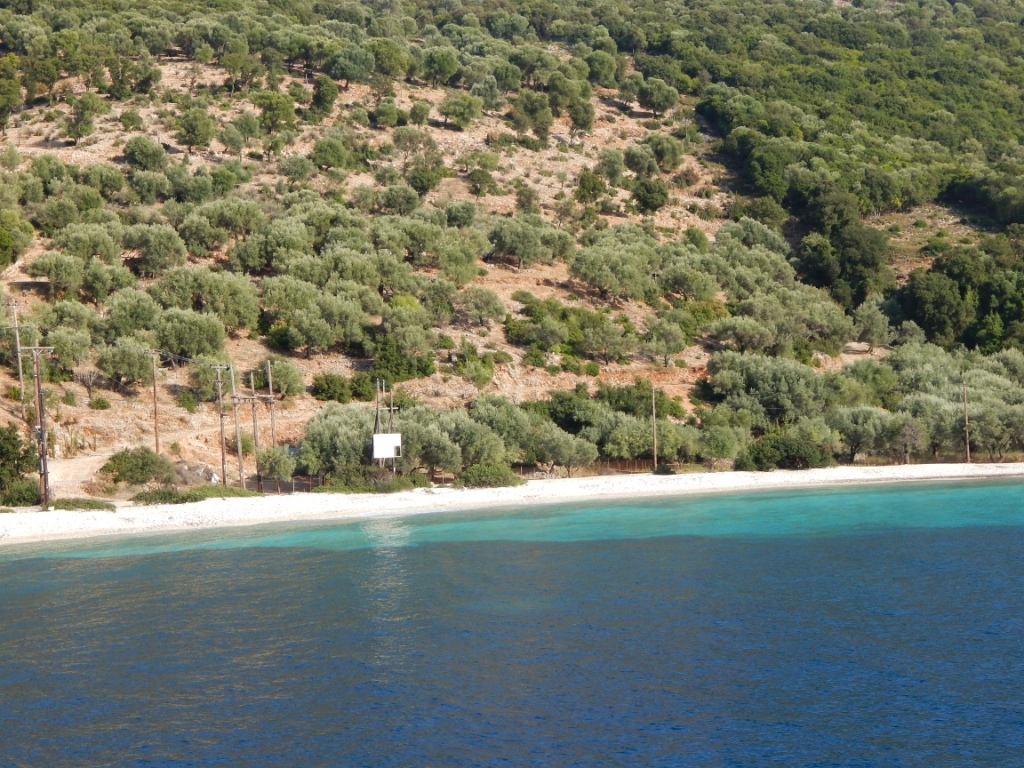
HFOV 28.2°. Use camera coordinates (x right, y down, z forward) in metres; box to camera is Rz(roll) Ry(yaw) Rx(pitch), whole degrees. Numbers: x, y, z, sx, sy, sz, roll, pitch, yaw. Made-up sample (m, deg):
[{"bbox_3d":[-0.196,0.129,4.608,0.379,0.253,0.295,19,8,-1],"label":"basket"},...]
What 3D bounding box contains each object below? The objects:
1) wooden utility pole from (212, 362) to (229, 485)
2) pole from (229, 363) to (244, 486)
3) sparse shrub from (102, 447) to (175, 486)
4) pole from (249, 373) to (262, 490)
[{"bbox_3d":[-23.013,3.341,162.000,1.400,9.640,0.300,-4,3,-17],"label":"wooden utility pole"},{"bbox_3d":[-21.478,3.320,160.000,0.320,9.910,0.320,-6,3,0],"label":"pole"},{"bbox_3d":[-30.193,6.669,165.000,5.700,2.900,4.600,-3,3,0],"label":"sparse shrub"},{"bbox_3d":[-19.734,3.750,157.500,0.320,9.380,0.320,-4,3,0],"label":"pole"}]

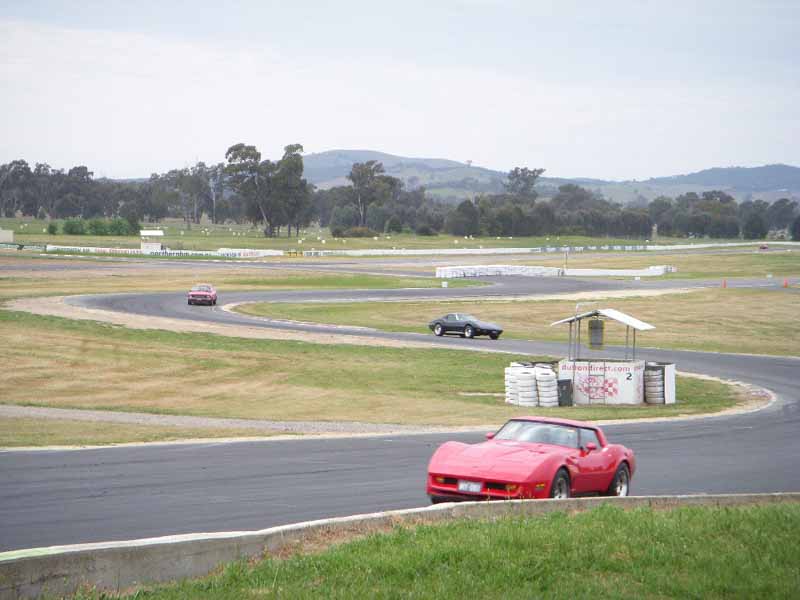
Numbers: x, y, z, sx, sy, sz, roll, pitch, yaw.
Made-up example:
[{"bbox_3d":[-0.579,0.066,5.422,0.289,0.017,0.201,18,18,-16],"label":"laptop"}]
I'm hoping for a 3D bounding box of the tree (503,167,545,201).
[{"bbox_3d":[33.750,-27.880,720.000,11.480,17.220,10.900,0,2,0],"label":"tree"}]

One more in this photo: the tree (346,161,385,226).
[{"bbox_3d":[-9.040,-27.500,690.000,9.950,18.070,9.950,0,2,0],"label":"tree"}]

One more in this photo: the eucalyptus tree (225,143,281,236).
[{"bbox_3d":[-33.030,-24.750,590.000,12.540,21.050,11.910,0,2,0],"label":"eucalyptus tree"}]

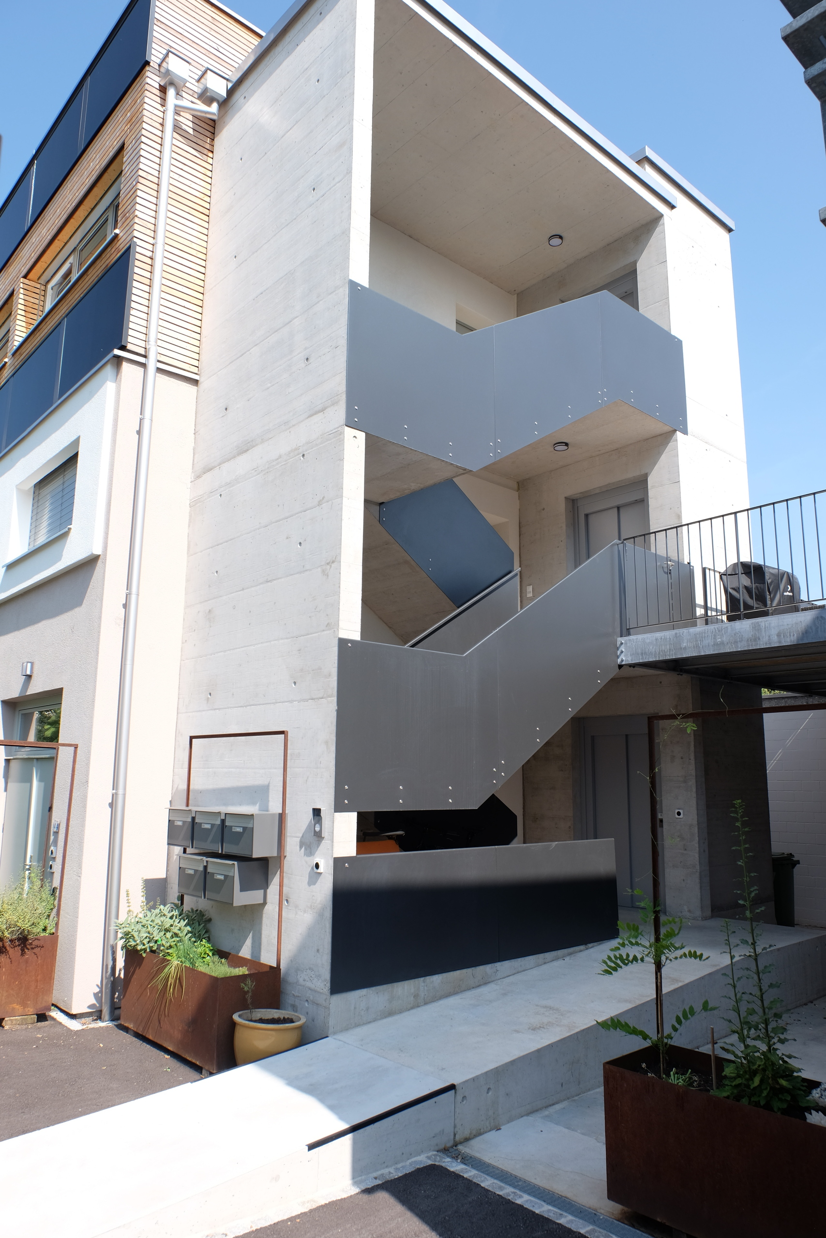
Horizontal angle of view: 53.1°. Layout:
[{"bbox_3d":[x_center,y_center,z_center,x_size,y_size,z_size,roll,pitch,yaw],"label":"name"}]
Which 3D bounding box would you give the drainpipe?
[{"bbox_3d":[-2.290,-1.158,7.703,0.630,9.120,0.230,9,-13,-41],"label":"drainpipe"}]

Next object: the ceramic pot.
[{"bbox_3d":[-0.952,2.851,5.442,0.480,0.410,0.480,0,-10,0],"label":"ceramic pot"}]

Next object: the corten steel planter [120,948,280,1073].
[{"bbox_3d":[-1.643,2.863,6.263,0.500,0.580,1.530,9,-13,-41],"label":"corten steel planter"}]

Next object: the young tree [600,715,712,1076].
[{"bbox_3d":[1.247,1.393,4.263,0.620,1.800,0.540,-2,-11,16],"label":"young tree"}]

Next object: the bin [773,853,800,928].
[{"bbox_3d":[5.008,3.702,11.366,0.500,1.000,0.570,9,-13,-41],"label":"bin"}]

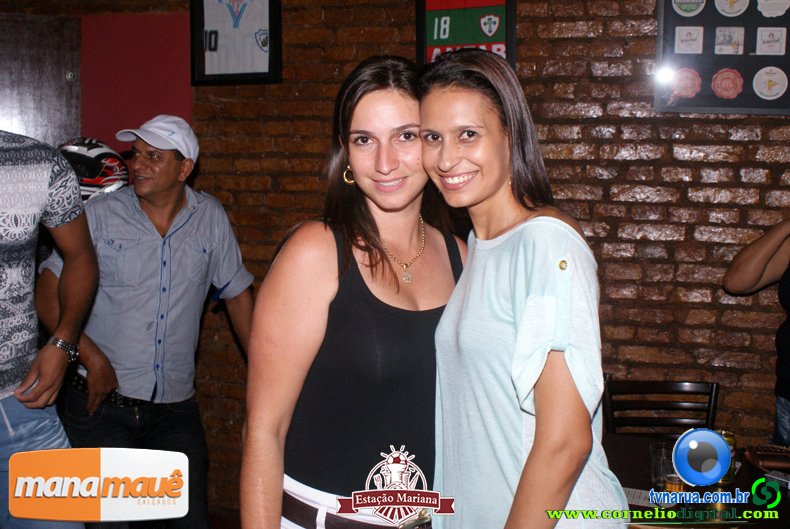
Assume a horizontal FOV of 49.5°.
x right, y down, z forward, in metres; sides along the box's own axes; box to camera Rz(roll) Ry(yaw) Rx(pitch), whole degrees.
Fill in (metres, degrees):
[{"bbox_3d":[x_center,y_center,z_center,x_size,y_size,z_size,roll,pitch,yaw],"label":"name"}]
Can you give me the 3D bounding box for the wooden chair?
[{"bbox_3d":[0.849,0.840,2.614,0.400,0.860,0.460,1,7,3],"label":"wooden chair"}]

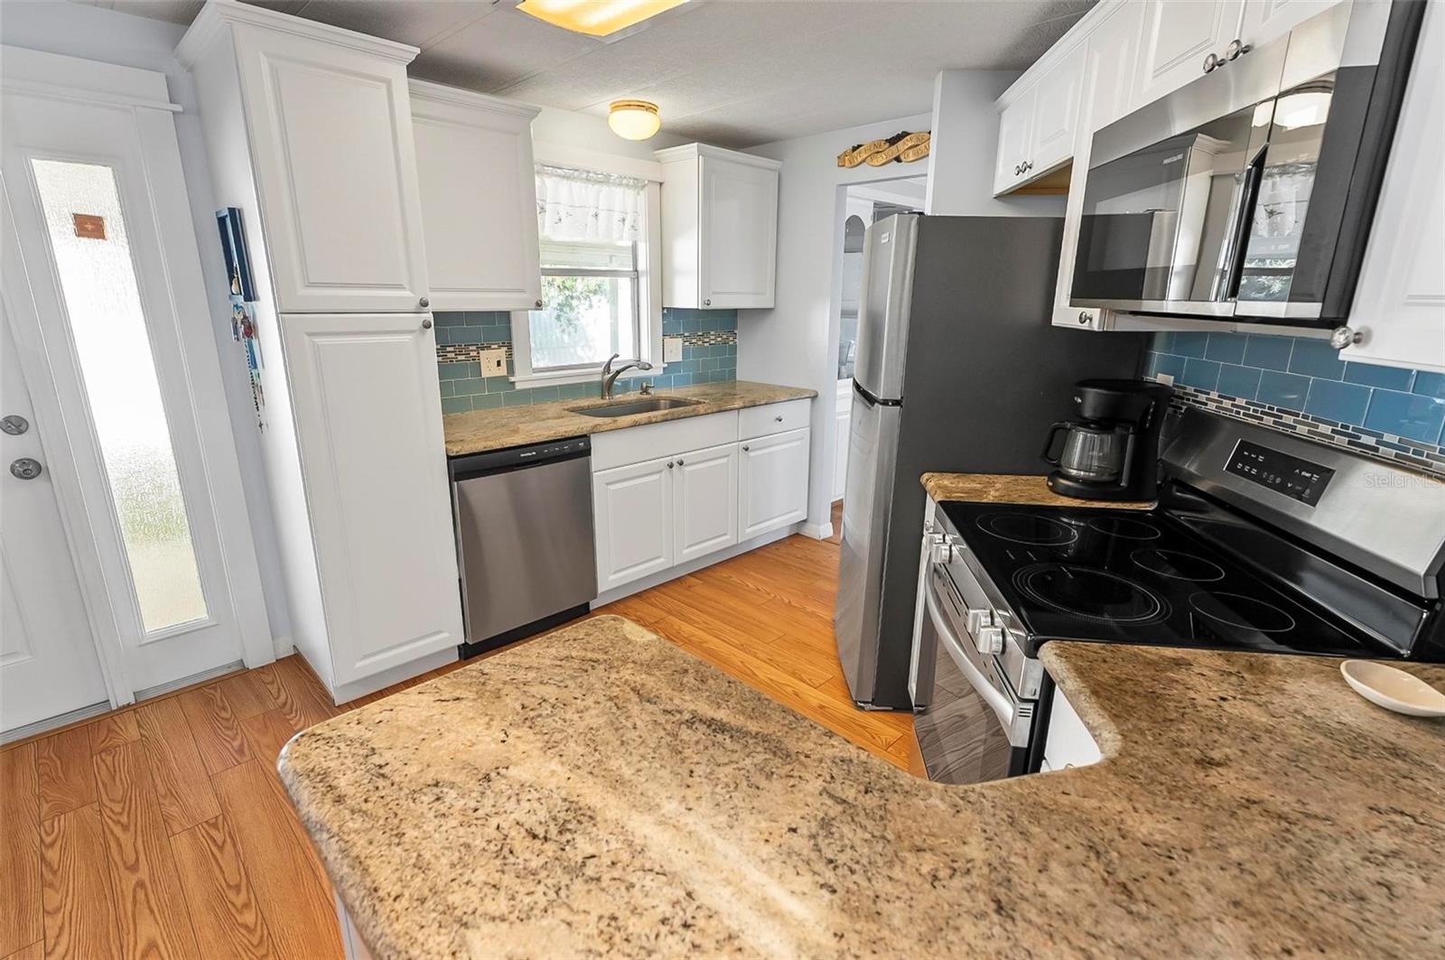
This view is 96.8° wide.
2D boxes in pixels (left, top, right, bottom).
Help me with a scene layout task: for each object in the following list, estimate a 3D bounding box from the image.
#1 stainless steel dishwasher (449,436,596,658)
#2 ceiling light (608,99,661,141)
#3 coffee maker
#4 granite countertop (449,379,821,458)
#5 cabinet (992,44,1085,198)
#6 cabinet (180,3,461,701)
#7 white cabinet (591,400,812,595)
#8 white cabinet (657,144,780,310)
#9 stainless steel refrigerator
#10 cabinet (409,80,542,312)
[{"bbox_3d":[-0.990,0.215,2.852,0.598,0.872,0.616,16,22,42],"label":"stainless steel dishwasher"},{"bbox_3d":[-0.401,-1.656,2.950,0.241,0.126,0.241,1,16,0],"label":"ceiling light"},{"bbox_3d":[1.081,-0.122,1.822,0.284,0.321,0.186,3,16,5],"label":"coffee maker"},{"bbox_3d":[-0.442,-0.368,3.254,0.643,0.042,2.186,16,22,42],"label":"granite countertop"},{"bbox_3d":[1.162,-1.132,2.052,0.337,0.332,0.734,3,16,5],"label":"cabinet"},{"bbox_3d":[-1.354,-0.301,2.301,0.648,2.151,0.502,16,22,42],"label":"cabinet"},{"bbox_3d":[-0.234,-0.010,3.607,0.593,0.822,1.558,16,22,42],"label":"white cabinet"},{"bbox_3d":[-0.003,-1.382,3.638,0.342,0.797,0.653,16,22,42],"label":"white cabinet"},{"bbox_3d":[0.890,-0.059,2.450,0.774,1.688,0.724,3,16,5],"label":"stainless steel refrigerator"},{"bbox_3d":[-1.077,-1.094,2.583,0.342,0.788,0.623,16,22,42],"label":"cabinet"}]

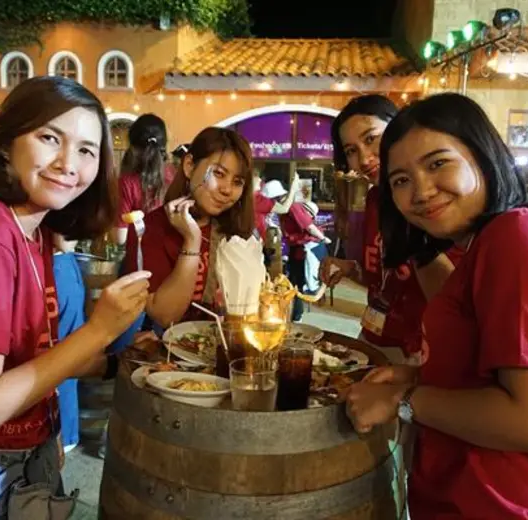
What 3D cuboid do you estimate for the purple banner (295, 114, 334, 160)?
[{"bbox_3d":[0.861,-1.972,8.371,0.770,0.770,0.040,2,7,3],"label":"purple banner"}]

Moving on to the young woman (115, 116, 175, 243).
[{"bbox_3d":[-0.551,0.176,2.441,0.440,1.630,0.320,0,7,-17],"label":"young woman"}]

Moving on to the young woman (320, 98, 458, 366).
[{"bbox_3d":[0.349,0.342,1.511,0.480,1.570,0.420,7,9,37],"label":"young woman"}]

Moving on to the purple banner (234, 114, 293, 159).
[{"bbox_3d":[0.008,-2.016,8.419,0.930,0.770,0.040,2,7,3],"label":"purple banner"}]

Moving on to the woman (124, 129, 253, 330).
[{"bbox_3d":[-0.166,0.358,1.535,0.460,1.520,0.420,-1,8,-24],"label":"woman"}]

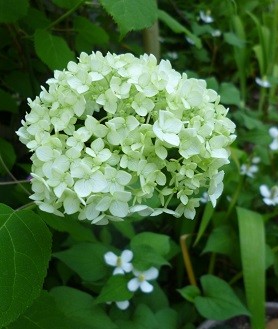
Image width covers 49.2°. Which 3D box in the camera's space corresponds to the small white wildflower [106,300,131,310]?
[{"bbox_3d":[-0.025,0.172,0.385,0.031,0.017,0.031,0,45,0],"label":"small white wildflower"}]

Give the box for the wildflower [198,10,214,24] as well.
[{"bbox_3d":[0.138,-0.300,0.620,0.032,0.020,0.032,2,37,-2],"label":"wildflower"}]

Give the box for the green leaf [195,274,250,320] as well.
[{"bbox_3d":[0.104,0.167,0.372,0.067,0.014,0.049,19,52,15],"label":"green leaf"}]

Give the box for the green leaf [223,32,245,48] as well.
[{"bbox_3d":[0.204,-0.261,0.634,0.052,0.012,0.065,-33,54,-29],"label":"green leaf"}]

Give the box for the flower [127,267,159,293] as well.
[{"bbox_3d":[0.004,0.137,0.360,0.034,0.014,0.034,11,53,5],"label":"flower"}]

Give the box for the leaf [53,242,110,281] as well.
[{"bbox_3d":[-0.068,0.120,0.376,0.082,0.014,0.049,0,49,8],"label":"leaf"}]

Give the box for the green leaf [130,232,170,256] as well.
[{"bbox_3d":[0.015,0.101,0.385,0.051,0.010,0.033,8,50,7],"label":"green leaf"}]

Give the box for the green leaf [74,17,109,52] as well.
[{"bbox_3d":[-0.085,-0.212,0.499,0.077,0.012,0.071,23,66,11],"label":"green leaf"}]

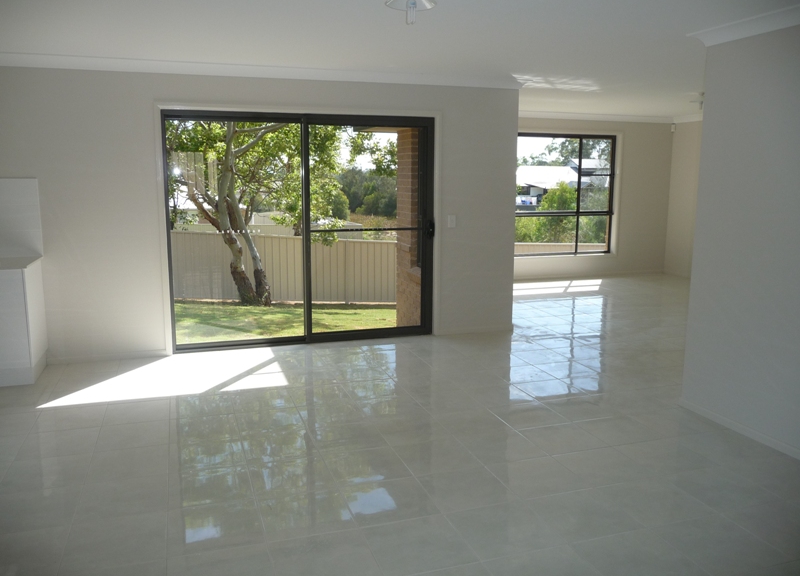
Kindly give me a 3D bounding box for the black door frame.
[{"bbox_3d":[-0.838,-0.508,5.876,2.406,2.078,0.100,-3,10,-17],"label":"black door frame"}]

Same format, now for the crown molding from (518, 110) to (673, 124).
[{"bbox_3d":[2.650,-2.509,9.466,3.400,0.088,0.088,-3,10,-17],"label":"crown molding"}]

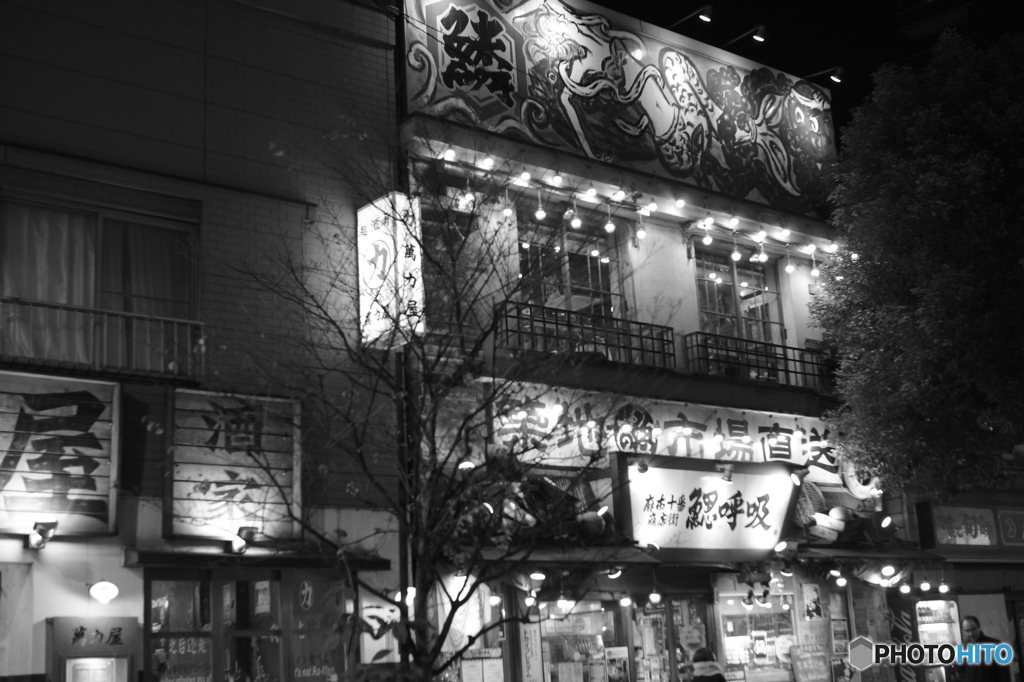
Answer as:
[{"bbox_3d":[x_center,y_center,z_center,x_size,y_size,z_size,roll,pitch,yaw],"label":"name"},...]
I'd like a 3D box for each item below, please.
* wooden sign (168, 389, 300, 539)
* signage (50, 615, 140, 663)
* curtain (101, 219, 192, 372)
[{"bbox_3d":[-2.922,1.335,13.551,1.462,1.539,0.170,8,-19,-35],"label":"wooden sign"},{"bbox_3d":[-3.935,2.823,12.072,0.811,0.414,0.080,8,-19,-35],"label":"signage"},{"bbox_3d":[-3.924,-0.470,13.766,0.978,1.652,0.100,8,-19,-35],"label":"curtain"}]

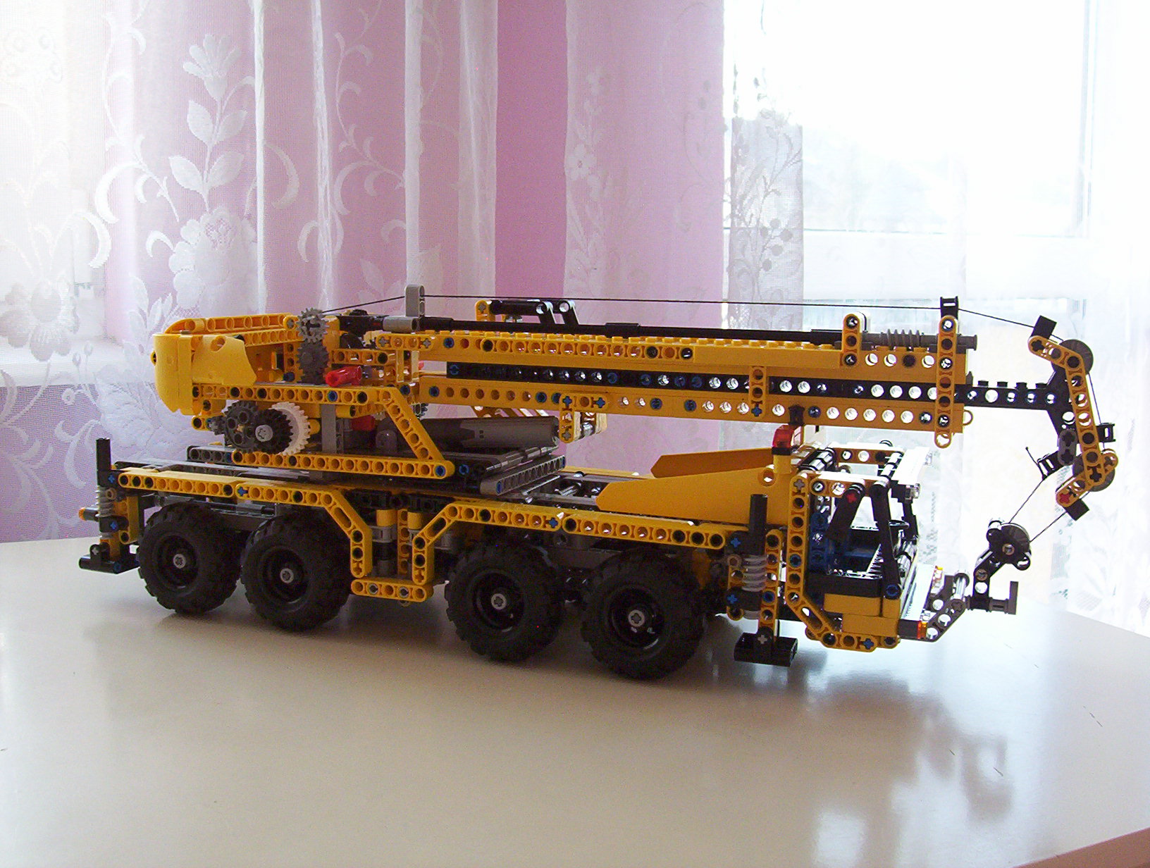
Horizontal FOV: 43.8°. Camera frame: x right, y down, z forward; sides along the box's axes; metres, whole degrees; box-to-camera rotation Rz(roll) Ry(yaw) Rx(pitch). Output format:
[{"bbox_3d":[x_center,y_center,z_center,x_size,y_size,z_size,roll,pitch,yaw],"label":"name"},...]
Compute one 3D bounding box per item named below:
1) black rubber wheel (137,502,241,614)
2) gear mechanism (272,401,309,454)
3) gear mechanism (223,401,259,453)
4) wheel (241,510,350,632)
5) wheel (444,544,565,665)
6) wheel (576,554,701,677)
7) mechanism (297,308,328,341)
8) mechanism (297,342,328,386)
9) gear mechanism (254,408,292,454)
[{"bbox_3d":[-0.190,0.062,0.706,0.052,0.052,0.027,4,8,22],"label":"black rubber wheel"},{"bbox_3d":[-0.135,-0.003,0.671,0.025,0.025,0.008,4,8,22],"label":"gear mechanism"},{"bbox_3d":[-0.156,-0.003,0.680,0.025,0.025,0.008,4,8,22],"label":"gear mechanism"},{"bbox_3d":[-0.133,0.067,0.682,0.052,0.052,0.027,4,8,22],"label":"wheel"},{"bbox_3d":[-0.031,0.075,0.640,0.052,0.052,0.027,4,8,22],"label":"wheel"},{"bbox_3d":[0.028,0.079,0.616,0.052,0.052,0.027,4,8,22],"label":"wheel"},{"bbox_3d":[-0.130,-0.053,0.707,0.018,0.018,0.008,4,8,22],"label":"mechanism"},{"bbox_3d":[-0.129,-0.036,0.707,0.018,0.019,0.008,4,8,22],"label":"mechanism"},{"bbox_3d":[-0.140,-0.001,0.662,0.022,0.022,0.008,4,8,22],"label":"gear mechanism"}]

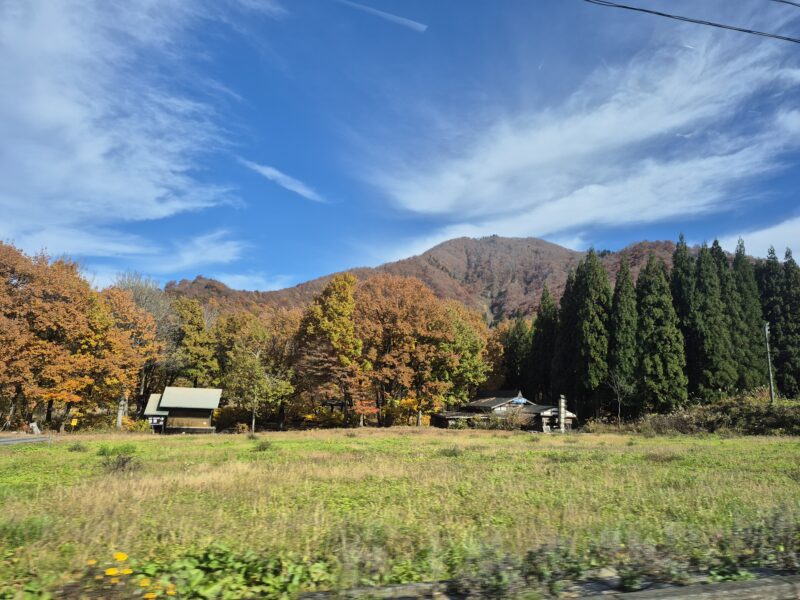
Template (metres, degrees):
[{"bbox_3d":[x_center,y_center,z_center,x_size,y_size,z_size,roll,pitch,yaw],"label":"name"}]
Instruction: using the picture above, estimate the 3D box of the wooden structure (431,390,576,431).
[{"bbox_3d":[13.437,14.345,69.000,16.500,5.000,9.000,3,-9,-18],"label":"wooden structure"}]

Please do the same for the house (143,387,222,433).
[{"bbox_3d":[-19.291,9.769,47.396,6.200,4.150,4.000,3,-11,-11],"label":"house"}]

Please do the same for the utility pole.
[{"bbox_3d":[43.511,7.407,62.681,0.400,9.547,0.400,-6,-10,34],"label":"utility pole"}]

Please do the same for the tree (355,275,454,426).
[{"bbox_3d":[0.832,6.457,69.420,12.794,19.915,11.515,0,-8,1],"label":"tree"}]

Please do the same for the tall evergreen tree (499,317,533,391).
[{"bbox_3d":[18.786,11.174,85.426,5.300,16.600,5.300,-2,-11,12],"label":"tall evergreen tree"}]

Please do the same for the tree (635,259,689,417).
[{"bbox_3d":[31.695,4.342,65.076,6.600,20.540,6.600,-4,-12,26],"label":"tree"}]

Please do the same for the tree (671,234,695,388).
[{"bbox_3d":[38.222,3.142,69.909,5.200,24.540,5.200,-5,-13,28],"label":"tree"}]

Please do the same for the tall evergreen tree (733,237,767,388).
[{"bbox_3d":[56.026,2.709,85.853,6.006,25.981,6.006,-5,-10,33],"label":"tall evergreen tree"}]

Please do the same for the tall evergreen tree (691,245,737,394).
[{"bbox_3d":[46.448,3.272,79.696,6.310,23.785,6.310,-5,-9,30],"label":"tall evergreen tree"}]

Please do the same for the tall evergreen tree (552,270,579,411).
[{"bbox_3d":[24.467,6.275,74.271,5.200,21.420,5.200,-3,-12,18],"label":"tall evergreen tree"}]

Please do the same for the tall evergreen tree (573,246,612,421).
[{"bbox_3d":[26.144,4.428,70.803,5.800,23.440,5.800,-3,-12,20],"label":"tall evergreen tree"}]

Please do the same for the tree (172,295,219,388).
[{"bbox_3d":[-27.974,8.187,73.251,6.231,17.535,6.231,3,-9,-21],"label":"tree"}]

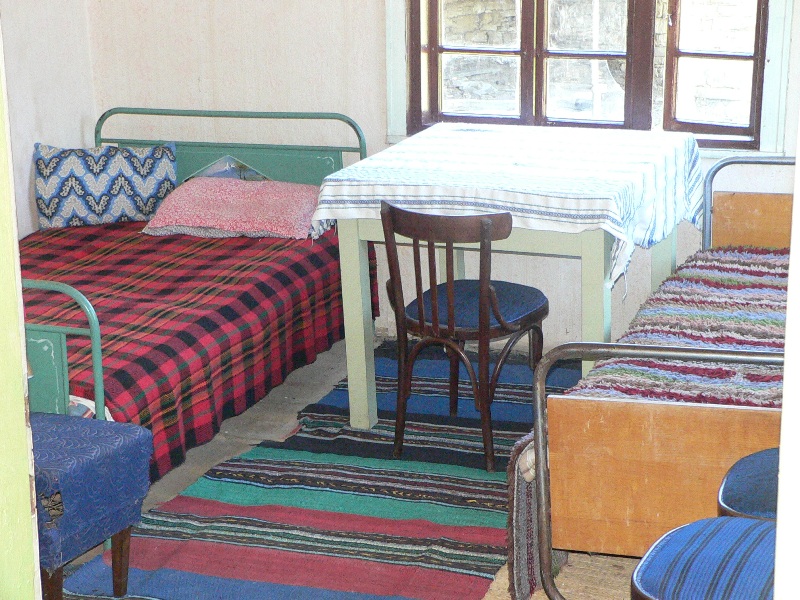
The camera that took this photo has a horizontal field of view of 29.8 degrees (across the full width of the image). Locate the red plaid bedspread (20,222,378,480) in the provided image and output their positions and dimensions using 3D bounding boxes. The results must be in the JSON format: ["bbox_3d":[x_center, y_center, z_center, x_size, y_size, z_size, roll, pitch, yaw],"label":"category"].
[{"bbox_3d":[-0.924,0.055,4.882,1.152,0.370,1.750,4,17,20],"label":"red plaid bedspread"}]

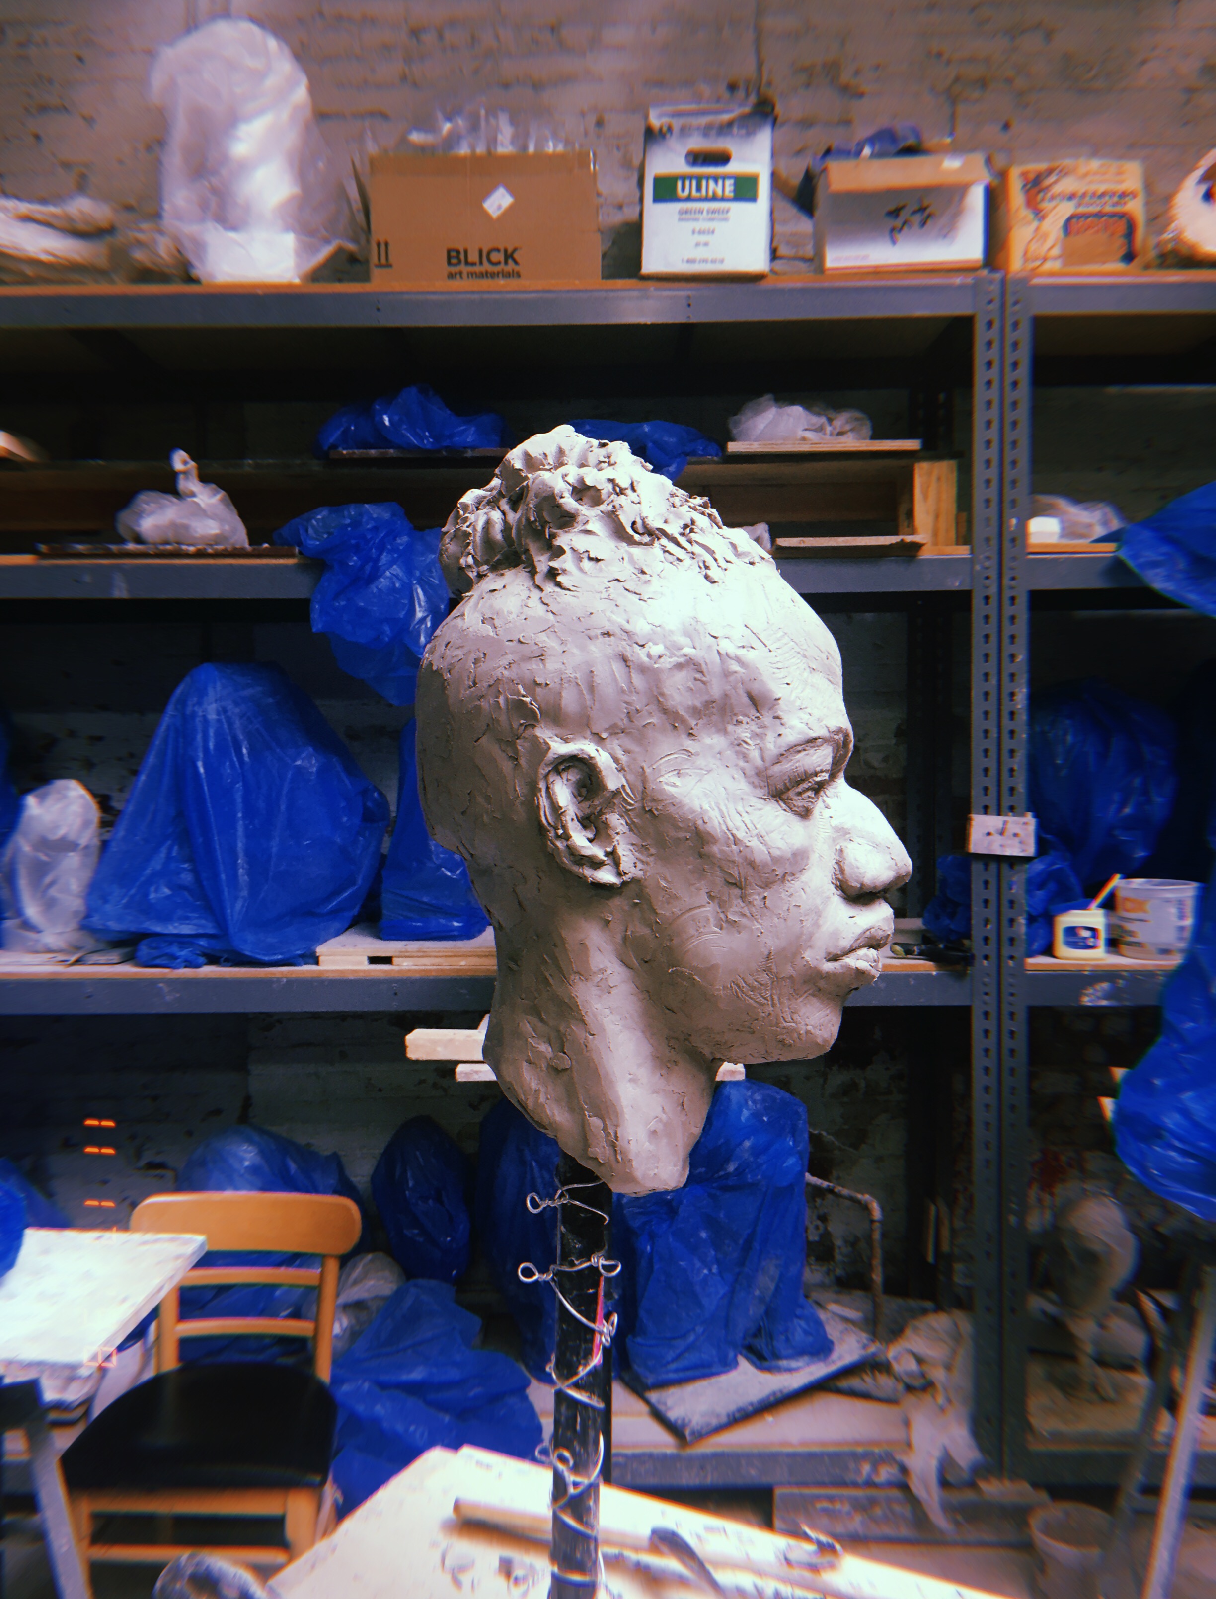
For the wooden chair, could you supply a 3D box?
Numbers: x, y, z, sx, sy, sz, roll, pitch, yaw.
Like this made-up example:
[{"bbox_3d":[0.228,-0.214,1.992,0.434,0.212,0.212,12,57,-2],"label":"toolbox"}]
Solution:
[{"bbox_3d":[-0.684,1.130,2.379,0.435,0.800,0.450,-1,5,2],"label":"wooden chair"}]

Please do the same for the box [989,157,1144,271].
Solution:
[{"bbox_3d":[0.930,-1.147,2.773,0.260,0.222,0.200,0,5,5],"label":"box"}]

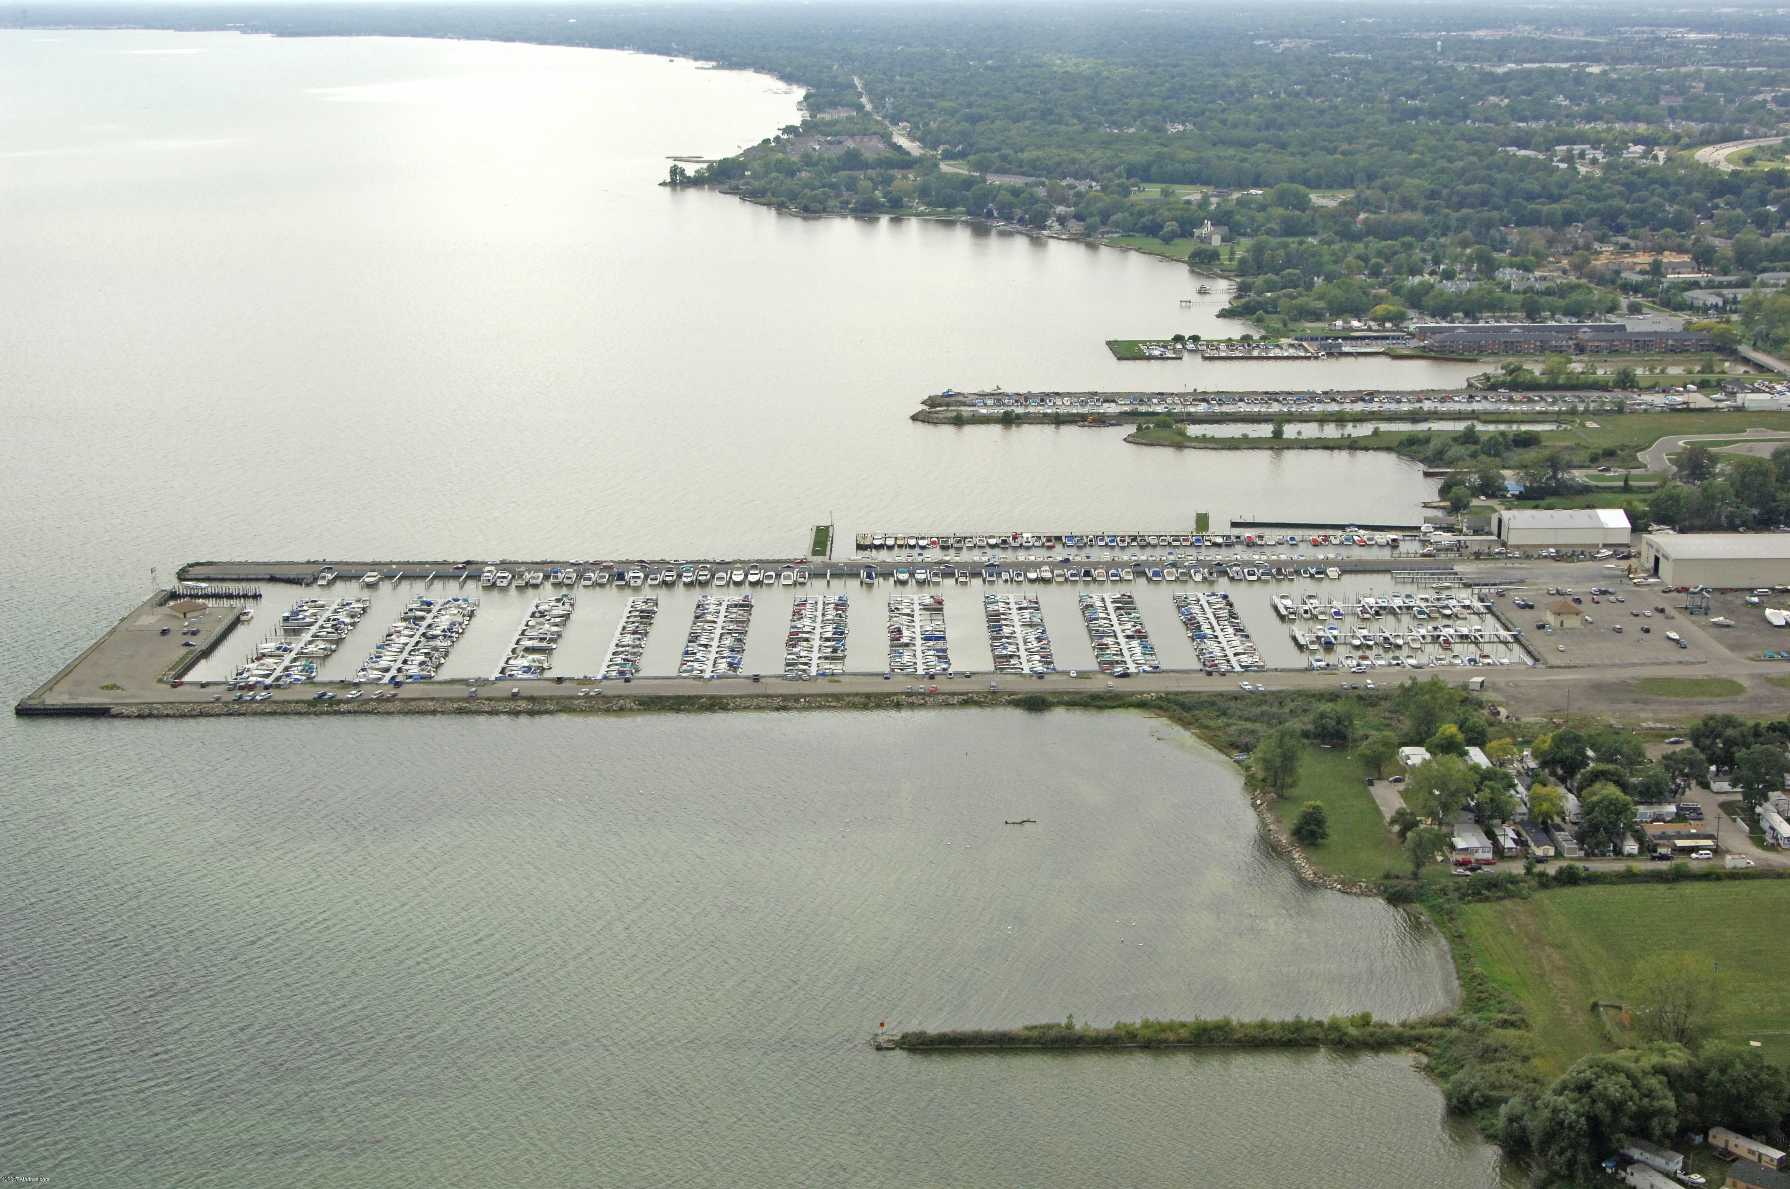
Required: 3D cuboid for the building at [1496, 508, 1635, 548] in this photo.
[{"bbox_3d":[249.484,-25.703,892.243,45.886,11.581,22.833,0,14,-2],"label":"building"}]

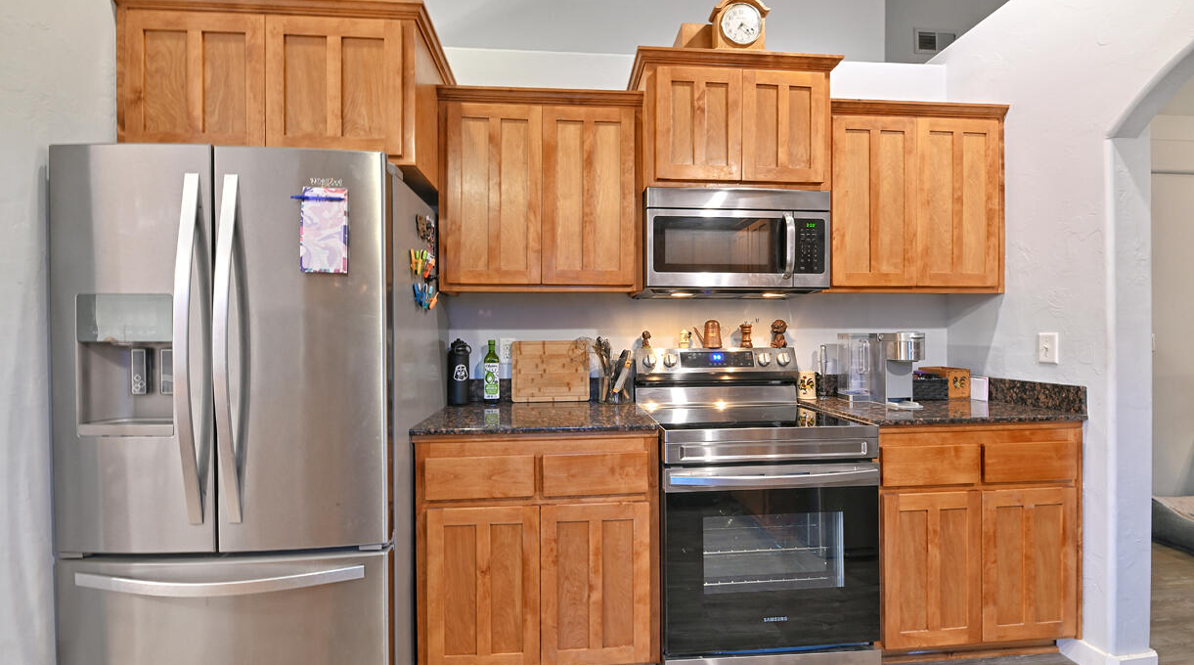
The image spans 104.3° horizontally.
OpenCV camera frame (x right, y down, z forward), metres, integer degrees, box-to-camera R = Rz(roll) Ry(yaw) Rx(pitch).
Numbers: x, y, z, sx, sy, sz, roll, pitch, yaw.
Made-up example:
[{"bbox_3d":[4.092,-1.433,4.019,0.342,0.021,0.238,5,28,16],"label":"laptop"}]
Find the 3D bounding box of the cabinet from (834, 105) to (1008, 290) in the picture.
[{"bbox_3d":[1.364,-0.580,2.153,0.833,0.813,0.352,0,0,-4],"label":"cabinet"}]

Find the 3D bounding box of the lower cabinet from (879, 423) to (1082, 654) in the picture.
[{"bbox_3d":[1.374,0.747,1.983,0.804,0.843,0.632,0,0,-4],"label":"lower cabinet"}]

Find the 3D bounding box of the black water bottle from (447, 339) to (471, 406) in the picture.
[{"bbox_3d":[-0.610,0.176,2.062,0.097,0.288,0.094,0,0,-25],"label":"black water bottle"}]

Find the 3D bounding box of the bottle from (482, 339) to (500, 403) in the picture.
[{"bbox_3d":[-0.478,0.180,2.119,0.067,0.289,0.067,0,0,-4],"label":"bottle"}]

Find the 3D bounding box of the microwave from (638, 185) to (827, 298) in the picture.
[{"bbox_3d":[0.566,-0.369,2.058,0.757,0.413,0.425,0,0,-4],"label":"microwave"}]

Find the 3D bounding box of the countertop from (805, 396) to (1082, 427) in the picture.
[{"bbox_3d":[1.383,0.328,2.014,0.850,0.024,0.630,0,0,-4],"label":"countertop"}]

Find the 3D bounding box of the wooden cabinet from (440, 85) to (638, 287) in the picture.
[{"bbox_3d":[-0.234,-0.573,2.037,0.828,0.813,0.352,0,0,-4],"label":"wooden cabinet"}]

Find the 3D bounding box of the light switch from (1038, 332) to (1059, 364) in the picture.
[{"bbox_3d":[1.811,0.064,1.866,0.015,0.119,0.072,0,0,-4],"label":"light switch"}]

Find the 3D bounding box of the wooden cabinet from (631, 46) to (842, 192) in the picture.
[{"bbox_3d":[0.564,-0.843,2.035,0.836,0.531,0.397,0,0,-4],"label":"wooden cabinet"}]

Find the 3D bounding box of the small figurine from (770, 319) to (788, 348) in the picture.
[{"bbox_3d":[0.863,0.009,2.204,0.066,0.131,0.074,0,0,42],"label":"small figurine"}]

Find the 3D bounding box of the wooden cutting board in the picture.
[{"bbox_3d":[-0.211,0.175,2.131,0.355,0.282,0.020,0,-7,-4],"label":"wooden cutting board"}]

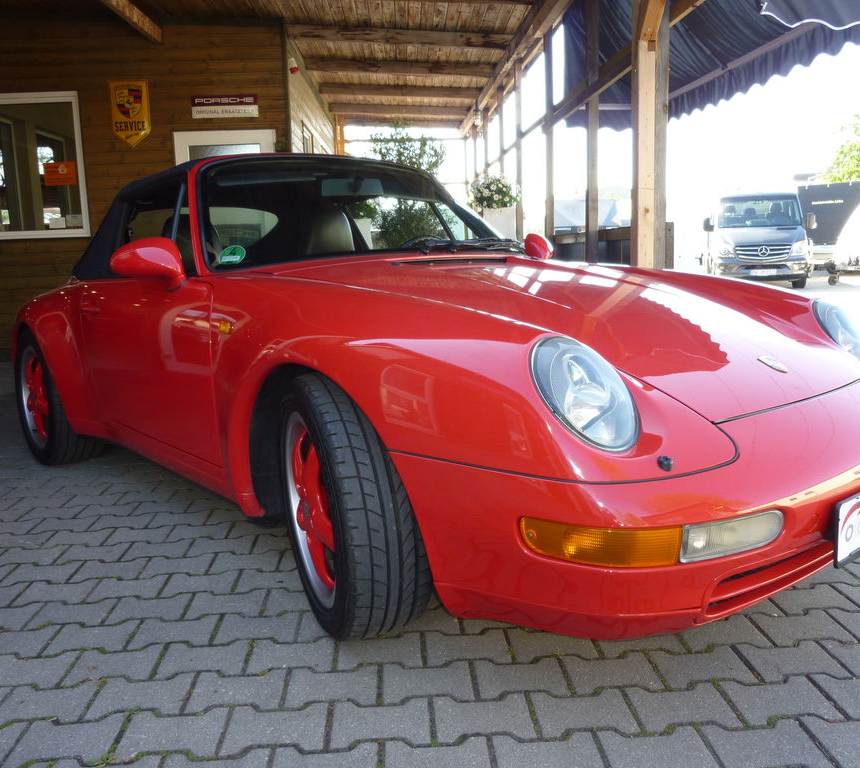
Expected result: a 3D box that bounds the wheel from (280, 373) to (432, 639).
[{"bbox_3d":[-0.203,0.285,1.790,0.215,0.635,0.635,-6,10,-22],"label":"wheel"}]

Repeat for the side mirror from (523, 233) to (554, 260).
[{"bbox_3d":[0.468,-0.575,3.251,0.210,0.155,0.140,-10,12,-40],"label":"side mirror"}]

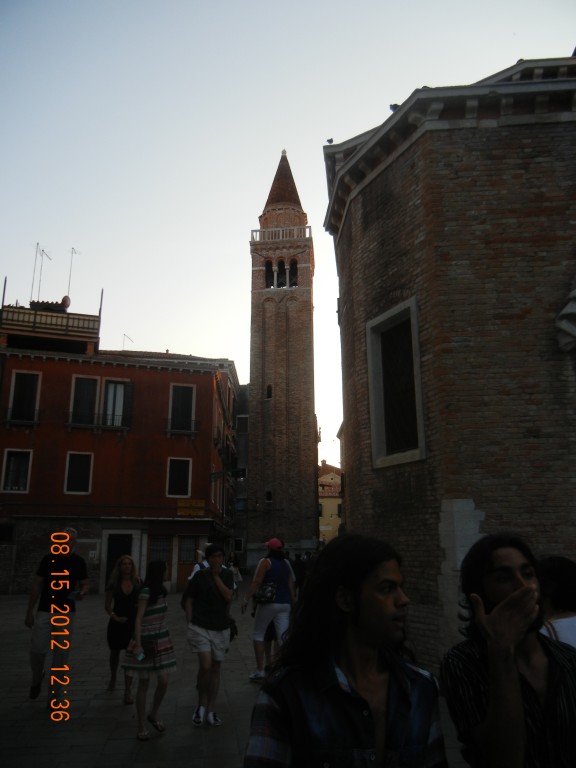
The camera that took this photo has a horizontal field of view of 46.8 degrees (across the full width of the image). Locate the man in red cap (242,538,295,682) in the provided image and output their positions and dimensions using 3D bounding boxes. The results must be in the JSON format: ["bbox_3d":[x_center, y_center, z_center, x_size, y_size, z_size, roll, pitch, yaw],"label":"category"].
[{"bbox_3d":[-0.269,2.928,8.745,0.660,1.750,0.480,5,-14,-17],"label":"man in red cap"}]

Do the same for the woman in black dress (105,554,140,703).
[{"bbox_3d":[-1.982,2.895,7.970,0.460,1.630,0.420,4,-14,-14],"label":"woman in black dress"}]

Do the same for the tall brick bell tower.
[{"bbox_3d":[-0.233,-3.443,56.365,5.200,36.480,5.200,-1,-14,7],"label":"tall brick bell tower"}]

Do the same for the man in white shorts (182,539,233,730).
[{"bbox_3d":[-0.820,2.517,6.782,0.560,1.735,0.420,2,-14,-8],"label":"man in white shorts"}]

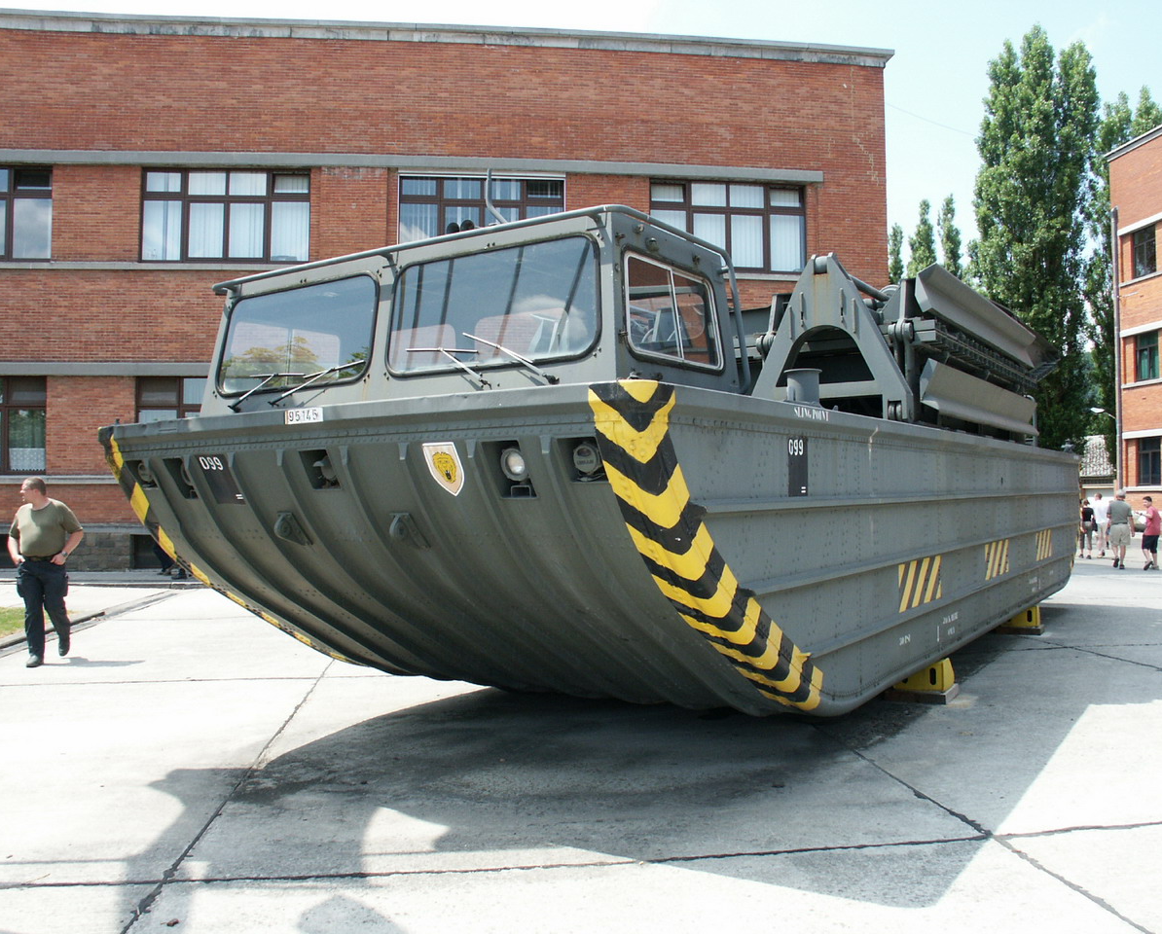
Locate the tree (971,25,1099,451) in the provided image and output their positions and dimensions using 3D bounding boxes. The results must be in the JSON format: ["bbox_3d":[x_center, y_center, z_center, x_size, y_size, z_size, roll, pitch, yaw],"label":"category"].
[{"bbox_3d":[25.259,-10.645,55.571,6.800,27.780,6.800,-1,-2,25],"label":"tree"}]

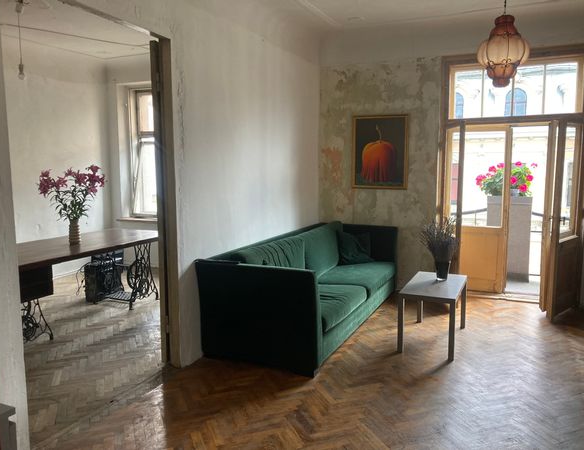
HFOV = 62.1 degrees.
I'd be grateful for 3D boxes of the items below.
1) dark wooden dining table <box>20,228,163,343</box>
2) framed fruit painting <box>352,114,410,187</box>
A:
[{"bbox_3d":[-2.123,0.561,4.710,0.972,0.750,2.174,3,8,25],"label":"dark wooden dining table"},{"bbox_3d":[1.028,-0.846,5.670,0.652,0.853,0.035,3,8,25],"label":"framed fruit painting"}]

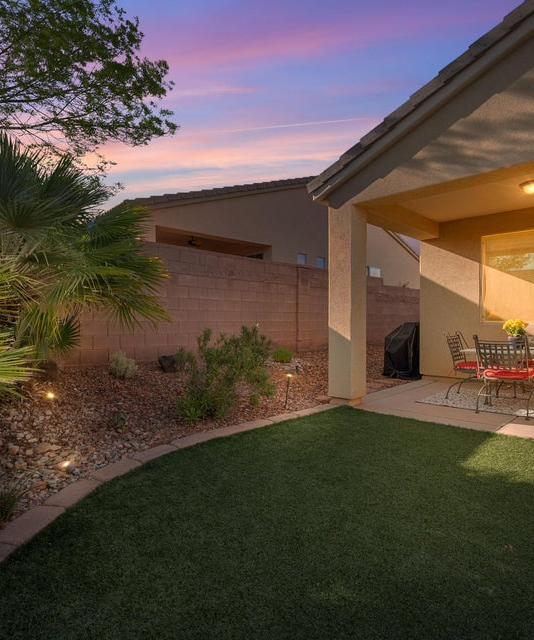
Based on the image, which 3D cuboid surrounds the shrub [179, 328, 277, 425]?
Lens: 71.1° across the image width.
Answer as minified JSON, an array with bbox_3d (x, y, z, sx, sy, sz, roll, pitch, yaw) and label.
[{"bbox_3d":[-0.455,0.530,4.100,1.080,0.940,1.000,0,0,0],"label":"shrub"}]

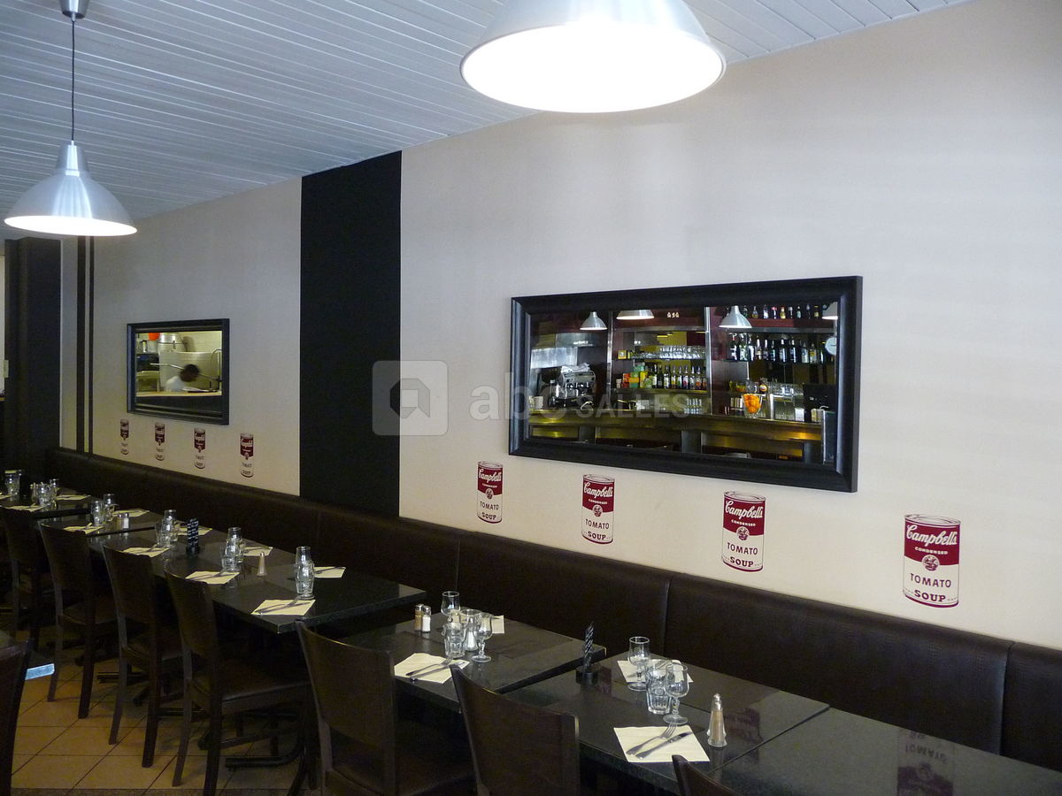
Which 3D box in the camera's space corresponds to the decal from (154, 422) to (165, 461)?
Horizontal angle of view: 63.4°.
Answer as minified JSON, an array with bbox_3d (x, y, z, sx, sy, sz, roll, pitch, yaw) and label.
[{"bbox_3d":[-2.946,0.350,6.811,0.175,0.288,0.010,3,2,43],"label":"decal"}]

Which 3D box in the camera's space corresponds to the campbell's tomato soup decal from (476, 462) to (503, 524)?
[{"bbox_3d":[-0.204,0.472,4.259,0.186,0.307,0.010,3,3,43],"label":"campbell's tomato soup decal"}]

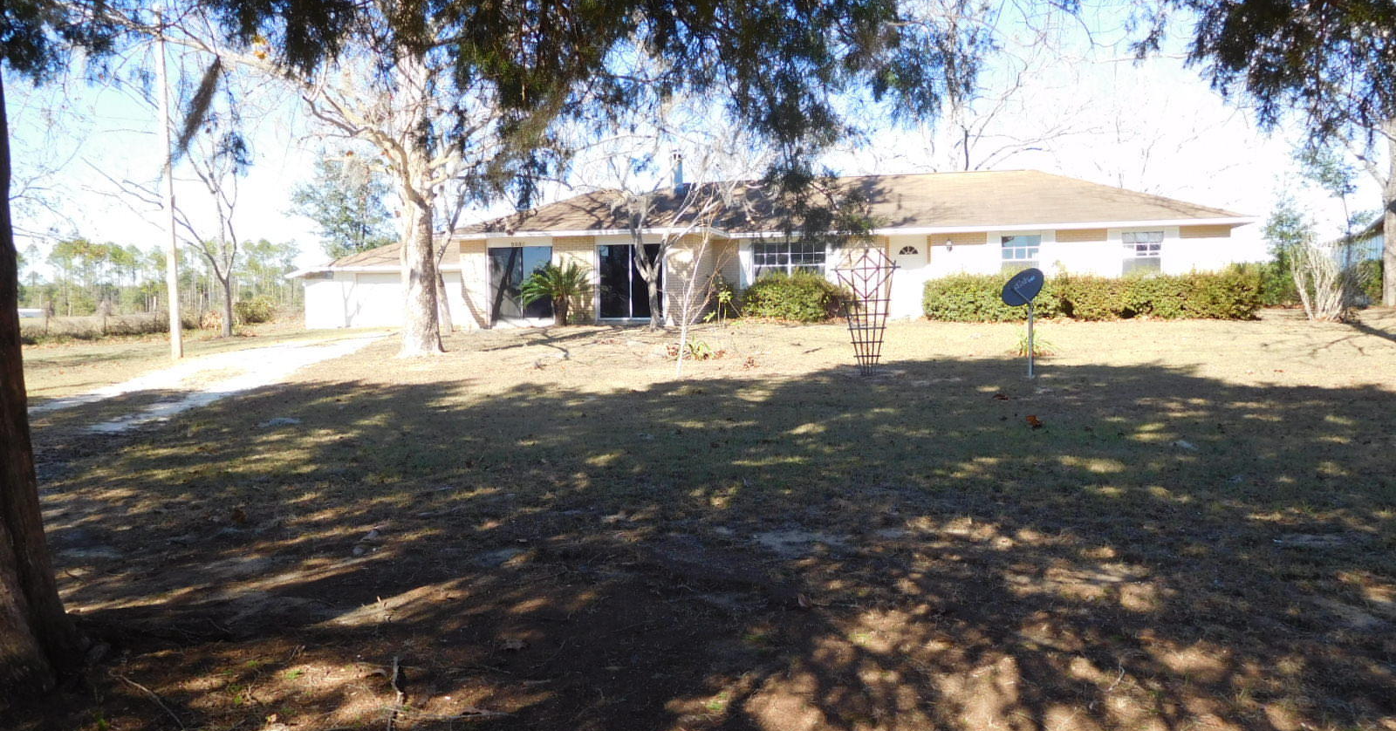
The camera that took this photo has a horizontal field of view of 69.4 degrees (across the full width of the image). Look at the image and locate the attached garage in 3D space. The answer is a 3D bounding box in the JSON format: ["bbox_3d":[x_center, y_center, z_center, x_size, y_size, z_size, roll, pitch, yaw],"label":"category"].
[{"bbox_3d":[-11.250,-3.460,41.460,7.800,3.700,7.200,0,3,14],"label":"attached garage"}]

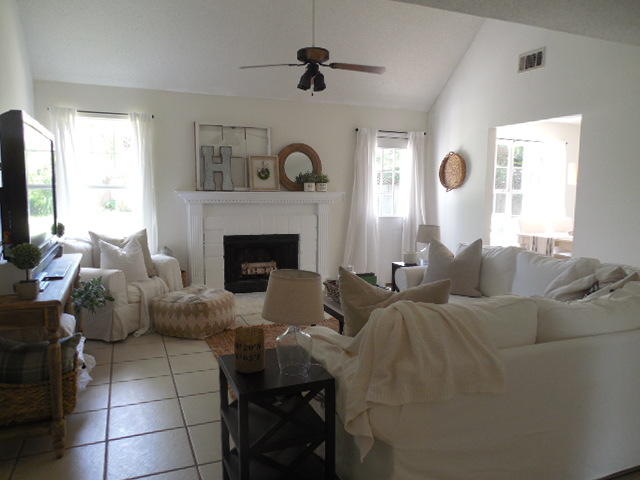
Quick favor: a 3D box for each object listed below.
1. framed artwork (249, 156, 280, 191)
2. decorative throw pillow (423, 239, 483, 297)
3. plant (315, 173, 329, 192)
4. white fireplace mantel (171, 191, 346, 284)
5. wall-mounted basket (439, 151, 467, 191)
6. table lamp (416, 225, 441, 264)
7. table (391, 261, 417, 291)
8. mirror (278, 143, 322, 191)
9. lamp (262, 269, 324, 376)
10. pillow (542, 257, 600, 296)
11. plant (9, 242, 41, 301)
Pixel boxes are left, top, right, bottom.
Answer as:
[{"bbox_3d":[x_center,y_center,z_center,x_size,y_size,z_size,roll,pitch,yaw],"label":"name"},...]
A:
[{"bbox_3d":[-0.655,-0.797,5.518,0.365,0.400,0.035,-2,1,-23],"label":"framed artwork"},{"bbox_3d":[1.126,0.238,3.892,0.500,0.500,0.170,3,-6,23],"label":"decorative throw pillow"},{"bbox_3d":[0.025,-0.711,5.745,0.174,0.228,0.170,-2,6,-23],"label":"plant"},{"bbox_3d":[-0.713,0.028,6.000,2.150,1.300,0.250,-2,6,-23],"label":"white fireplace mantel"},{"bbox_3d":[1.807,-0.942,6.380,0.110,0.560,0.530,-2,6,-23],"label":"wall-mounted basket"},{"bbox_3d":[1.135,0.050,4.769,0.265,0.415,0.265,0,6,0],"label":"table lamp"},{"bbox_3d":[0.980,0.534,4.532,0.400,0.600,0.400,-2,6,-23],"label":"table"},{"bbox_3d":[-0.257,-0.970,6.160,0.610,0.620,0.060,-2,-2,-23],"label":"mirror"},{"bbox_3d":[-0.103,0.339,1.892,0.253,0.413,0.253,0,6,0],"label":"lamp"},{"bbox_3d":[1.638,0.270,3.010,0.160,0.430,0.430,35,5,-3],"label":"pillow"},{"bbox_3d":[-1.445,0.151,2.292,0.135,0.268,0.135,-2,6,-23],"label":"plant"}]

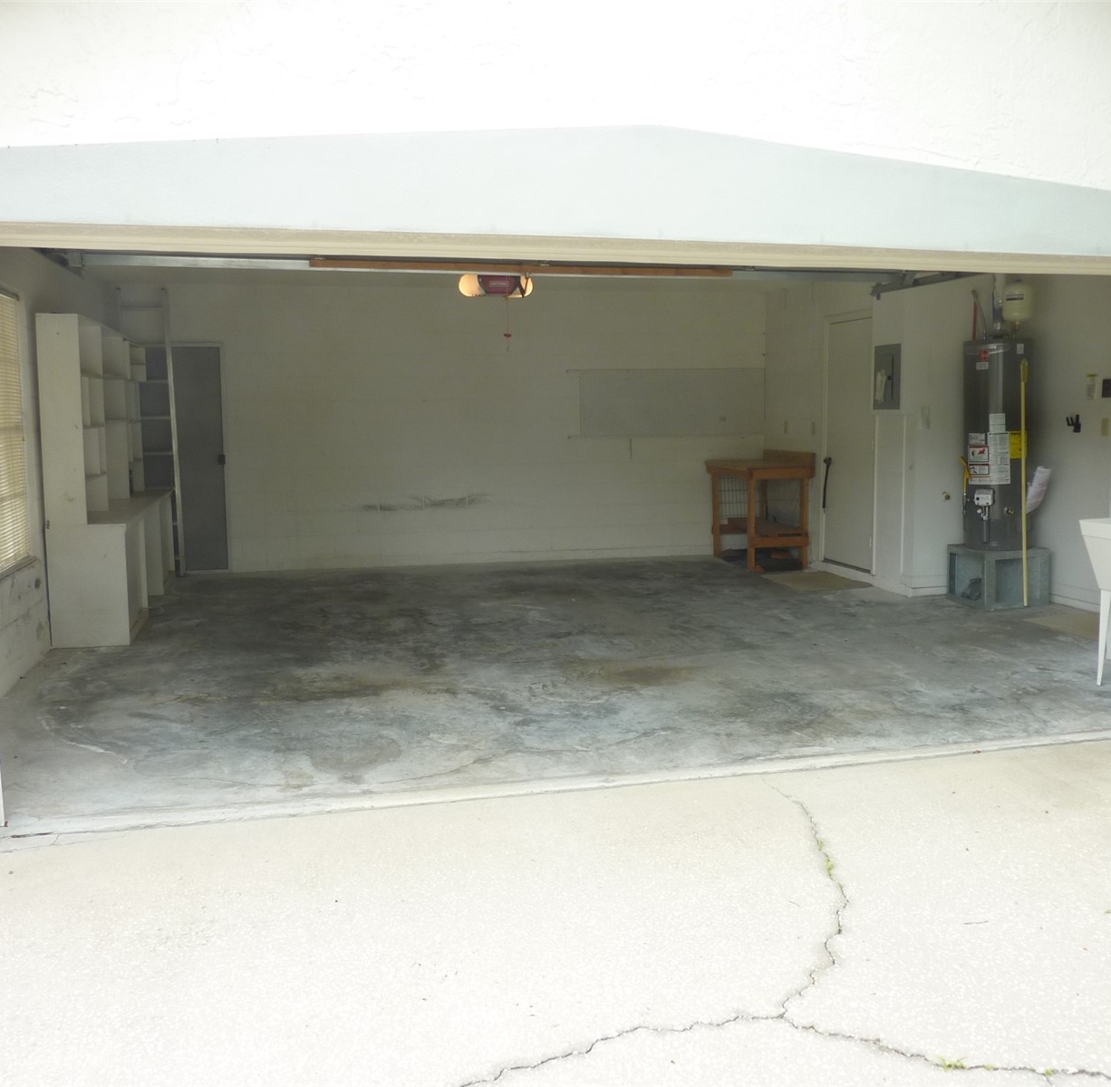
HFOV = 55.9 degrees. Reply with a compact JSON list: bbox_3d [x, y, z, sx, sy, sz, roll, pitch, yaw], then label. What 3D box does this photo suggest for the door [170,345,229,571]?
[{"bbox_3d":[-3.306,-0.744,9.262,0.737,2.000,0.061,-2,8,-13],"label":"door"}]

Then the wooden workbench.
[{"bbox_3d":[1.890,-0.329,9.867,0.667,1.030,1.081,-2,8,-13],"label":"wooden workbench"}]

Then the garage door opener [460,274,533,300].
[{"bbox_3d":[-0.397,-1.739,7.064,0.495,0.167,0.263,-2,8,-13],"label":"garage door opener"}]

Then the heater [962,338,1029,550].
[{"bbox_3d":[3.298,-0.742,7.788,0.490,1.498,0.490,-7,10,-40],"label":"heater"}]

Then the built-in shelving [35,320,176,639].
[{"bbox_3d":[-3.231,-0.530,7.694,0.475,2.055,2.525,-2,8,-13],"label":"built-in shelving"}]

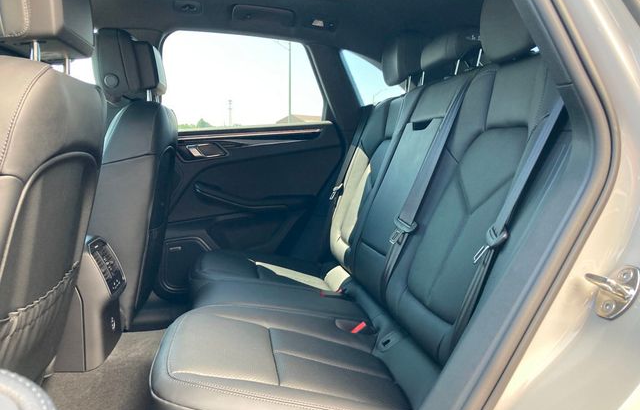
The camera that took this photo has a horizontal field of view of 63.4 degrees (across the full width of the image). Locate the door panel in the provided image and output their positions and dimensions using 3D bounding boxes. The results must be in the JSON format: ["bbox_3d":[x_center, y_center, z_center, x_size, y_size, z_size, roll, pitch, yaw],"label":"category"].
[{"bbox_3d":[-0.261,0.015,1.918,0.730,0.660,0.110,0,6,-10],"label":"door panel"}]

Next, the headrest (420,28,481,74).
[{"bbox_3d":[0.336,-0.392,1.284,0.115,0.105,0.225,5,5,-10],"label":"headrest"}]

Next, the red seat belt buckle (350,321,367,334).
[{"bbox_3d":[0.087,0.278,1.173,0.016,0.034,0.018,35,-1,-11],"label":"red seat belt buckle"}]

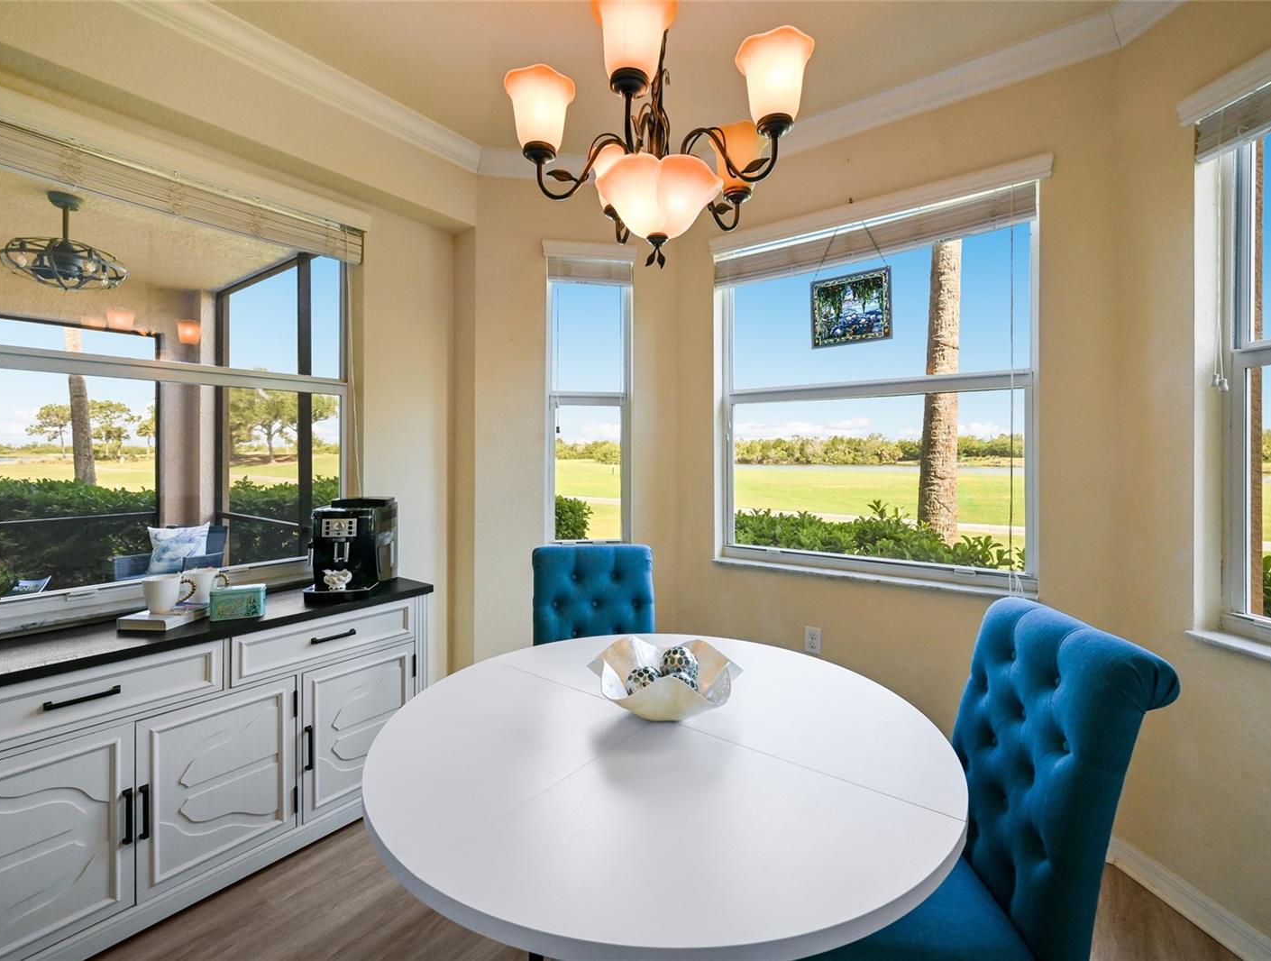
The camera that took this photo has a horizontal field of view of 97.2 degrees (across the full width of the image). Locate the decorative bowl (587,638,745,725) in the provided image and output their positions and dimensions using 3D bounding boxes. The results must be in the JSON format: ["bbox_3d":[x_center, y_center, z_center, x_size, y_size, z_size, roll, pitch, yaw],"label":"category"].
[{"bbox_3d":[0.069,0.460,1.270,0.345,0.135,0.310,0,1,-3],"label":"decorative bowl"}]

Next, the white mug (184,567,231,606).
[{"bbox_3d":[-1.458,0.360,1.905,0.125,0.112,0.096,-1,2,-40],"label":"white mug"}]

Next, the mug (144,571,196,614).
[{"bbox_3d":[-1.508,0.365,1.810,0.128,0.112,0.096,-1,2,-40],"label":"mug"}]

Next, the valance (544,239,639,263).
[{"bbox_3d":[-0.221,-1.109,2.720,0.465,0.088,0.075,0,1,-8],"label":"valance"}]

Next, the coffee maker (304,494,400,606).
[{"bbox_3d":[-1.103,0.257,2.185,0.240,0.355,0.420,0,1,-10],"label":"coffee maker"}]

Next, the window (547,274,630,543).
[{"bbox_3d":[-0.235,-0.348,2.820,0.430,1.385,0.090,0,1,-8],"label":"window"}]

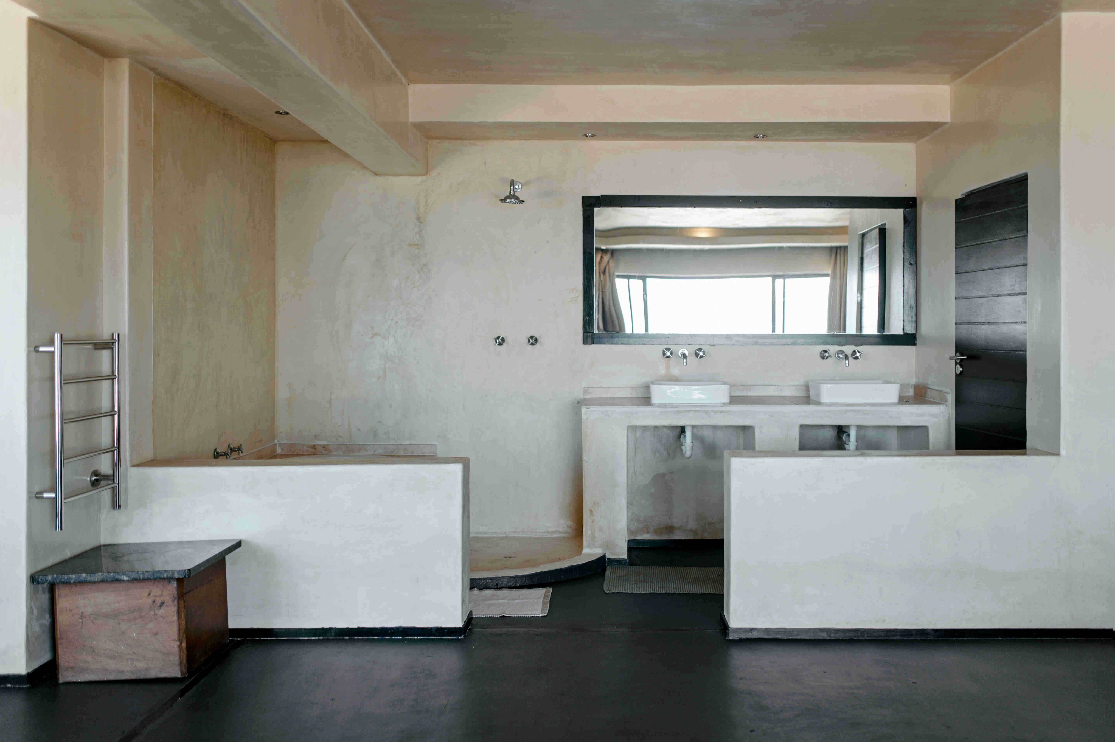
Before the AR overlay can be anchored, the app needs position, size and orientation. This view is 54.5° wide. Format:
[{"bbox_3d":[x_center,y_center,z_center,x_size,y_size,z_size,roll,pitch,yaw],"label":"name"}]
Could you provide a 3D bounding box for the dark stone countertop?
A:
[{"bbox_3d":[-1.593,0.730,4.176,0.560,0.032,0.600,0,2,-2],"label":"dark stone countertop"}]

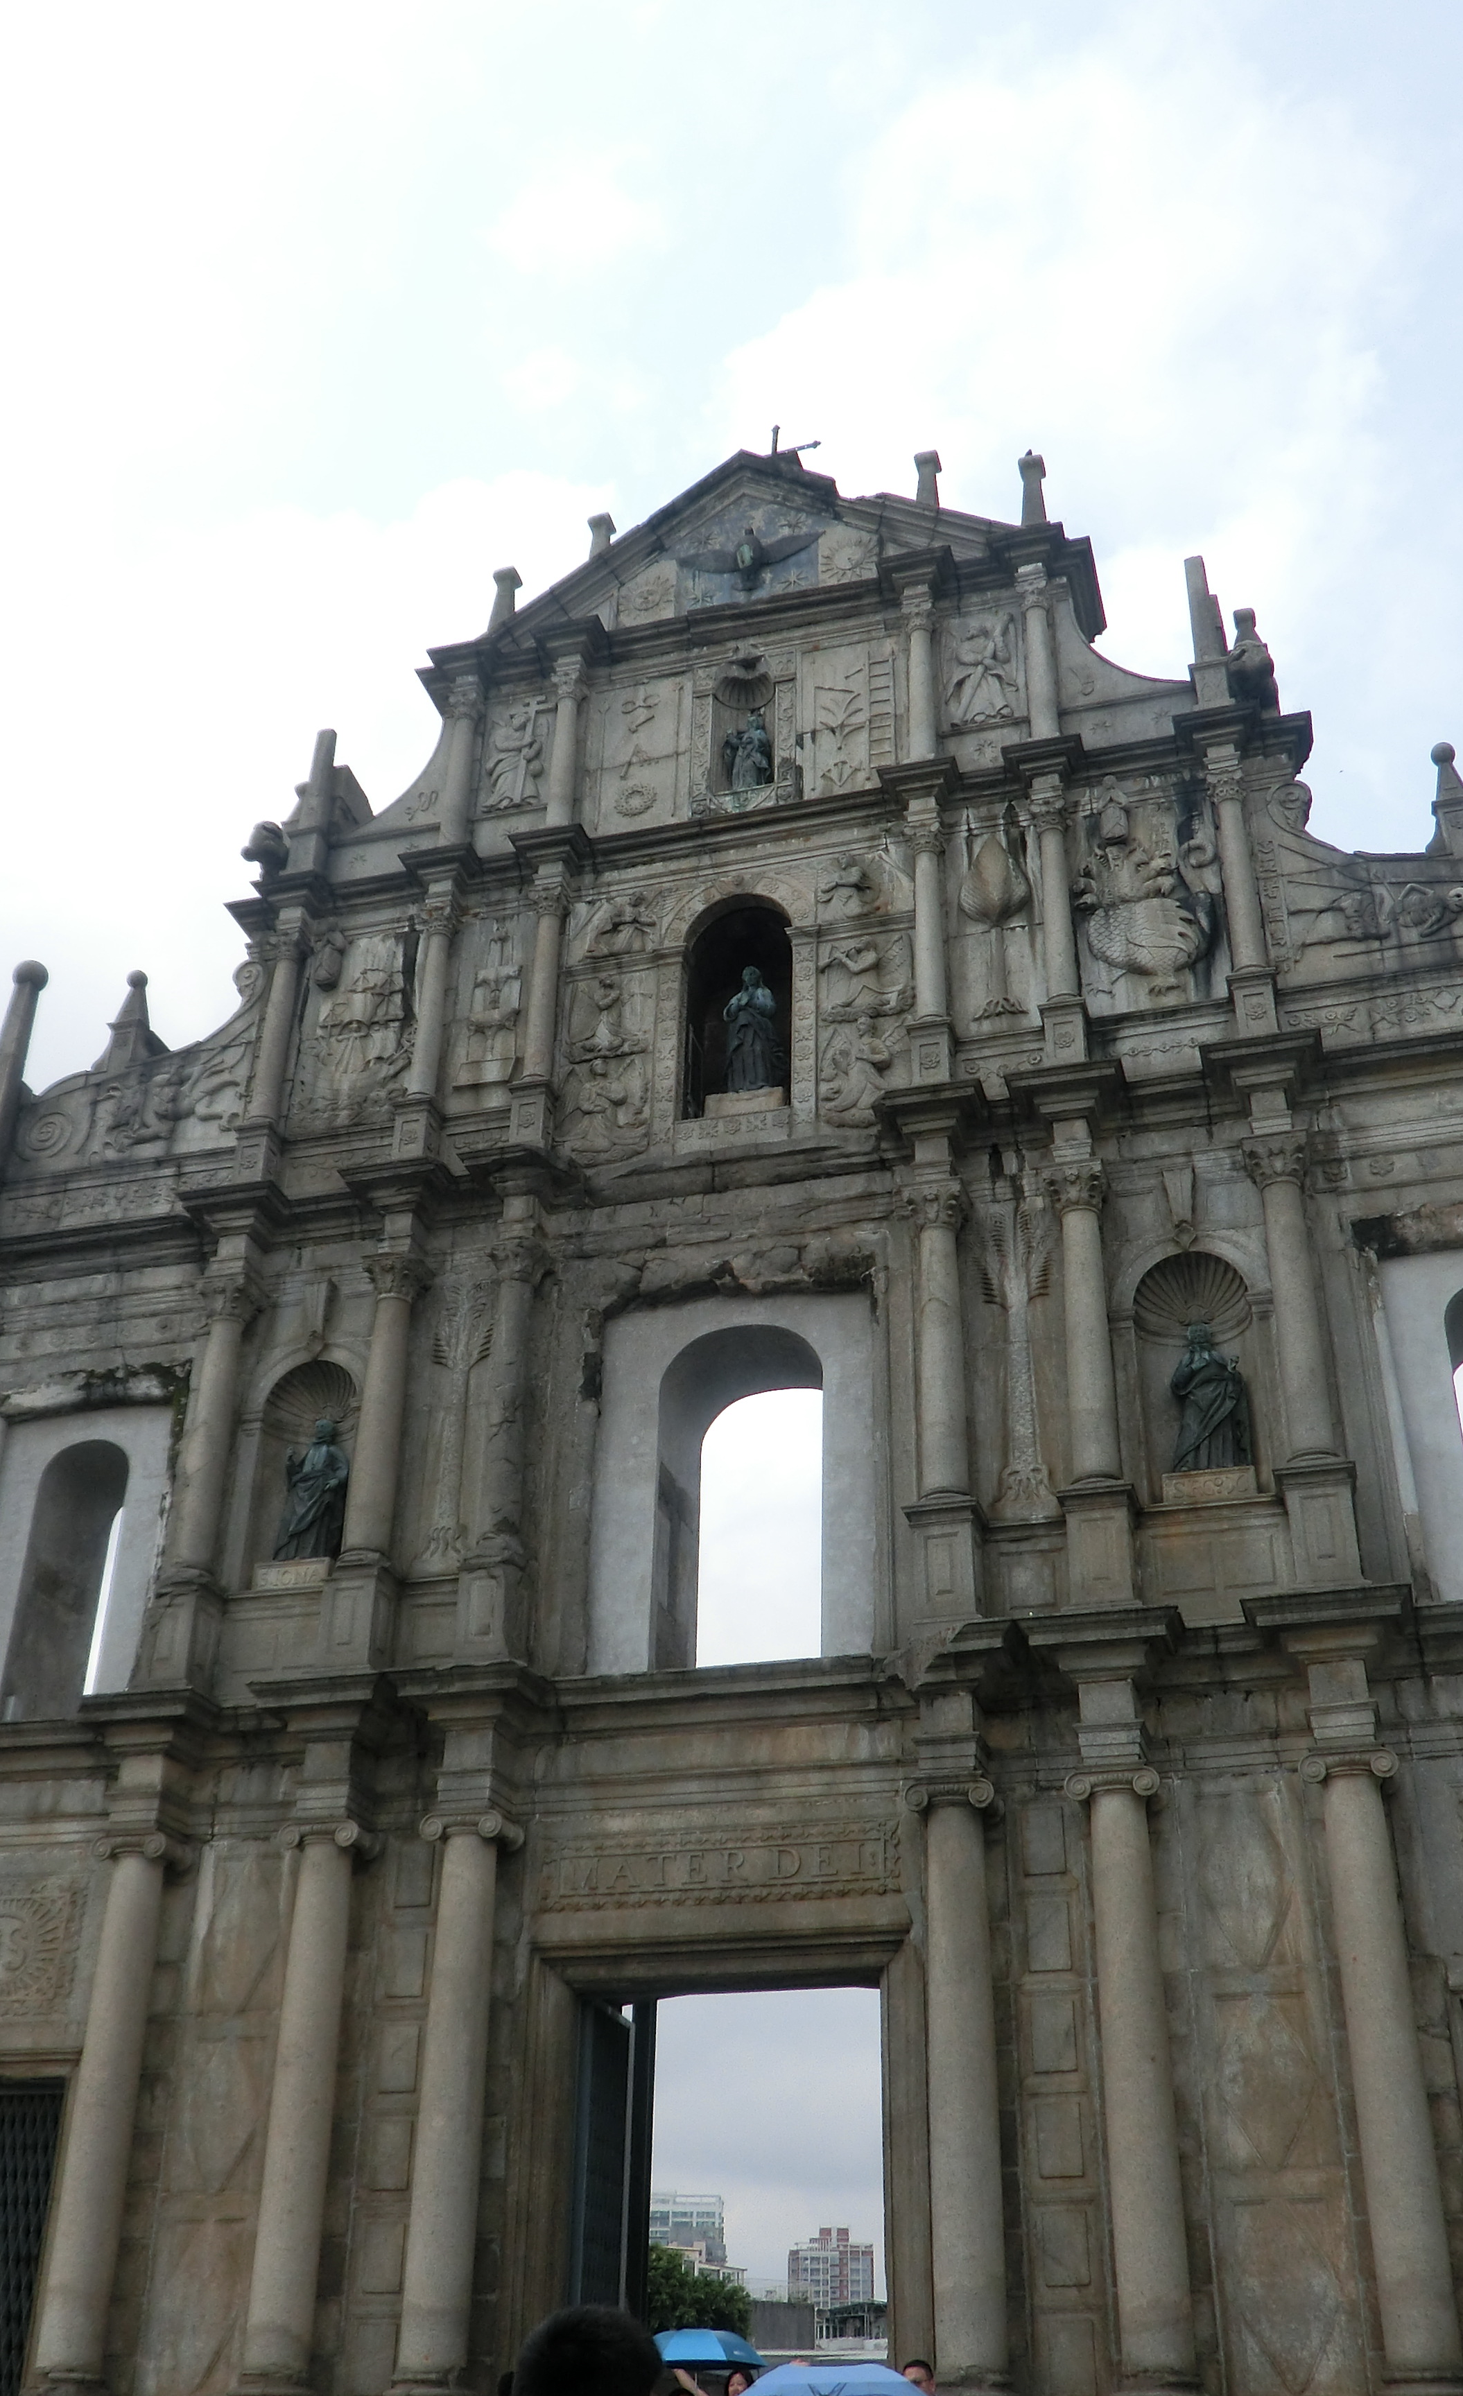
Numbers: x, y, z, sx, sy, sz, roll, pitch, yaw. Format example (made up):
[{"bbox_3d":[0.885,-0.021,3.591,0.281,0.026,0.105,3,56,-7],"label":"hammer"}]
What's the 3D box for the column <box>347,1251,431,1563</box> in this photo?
[{"bbox_3d":[-3.669,2.314,23.081,0.570,3.420,0.570,-8,-31,14],"label":"column"}]

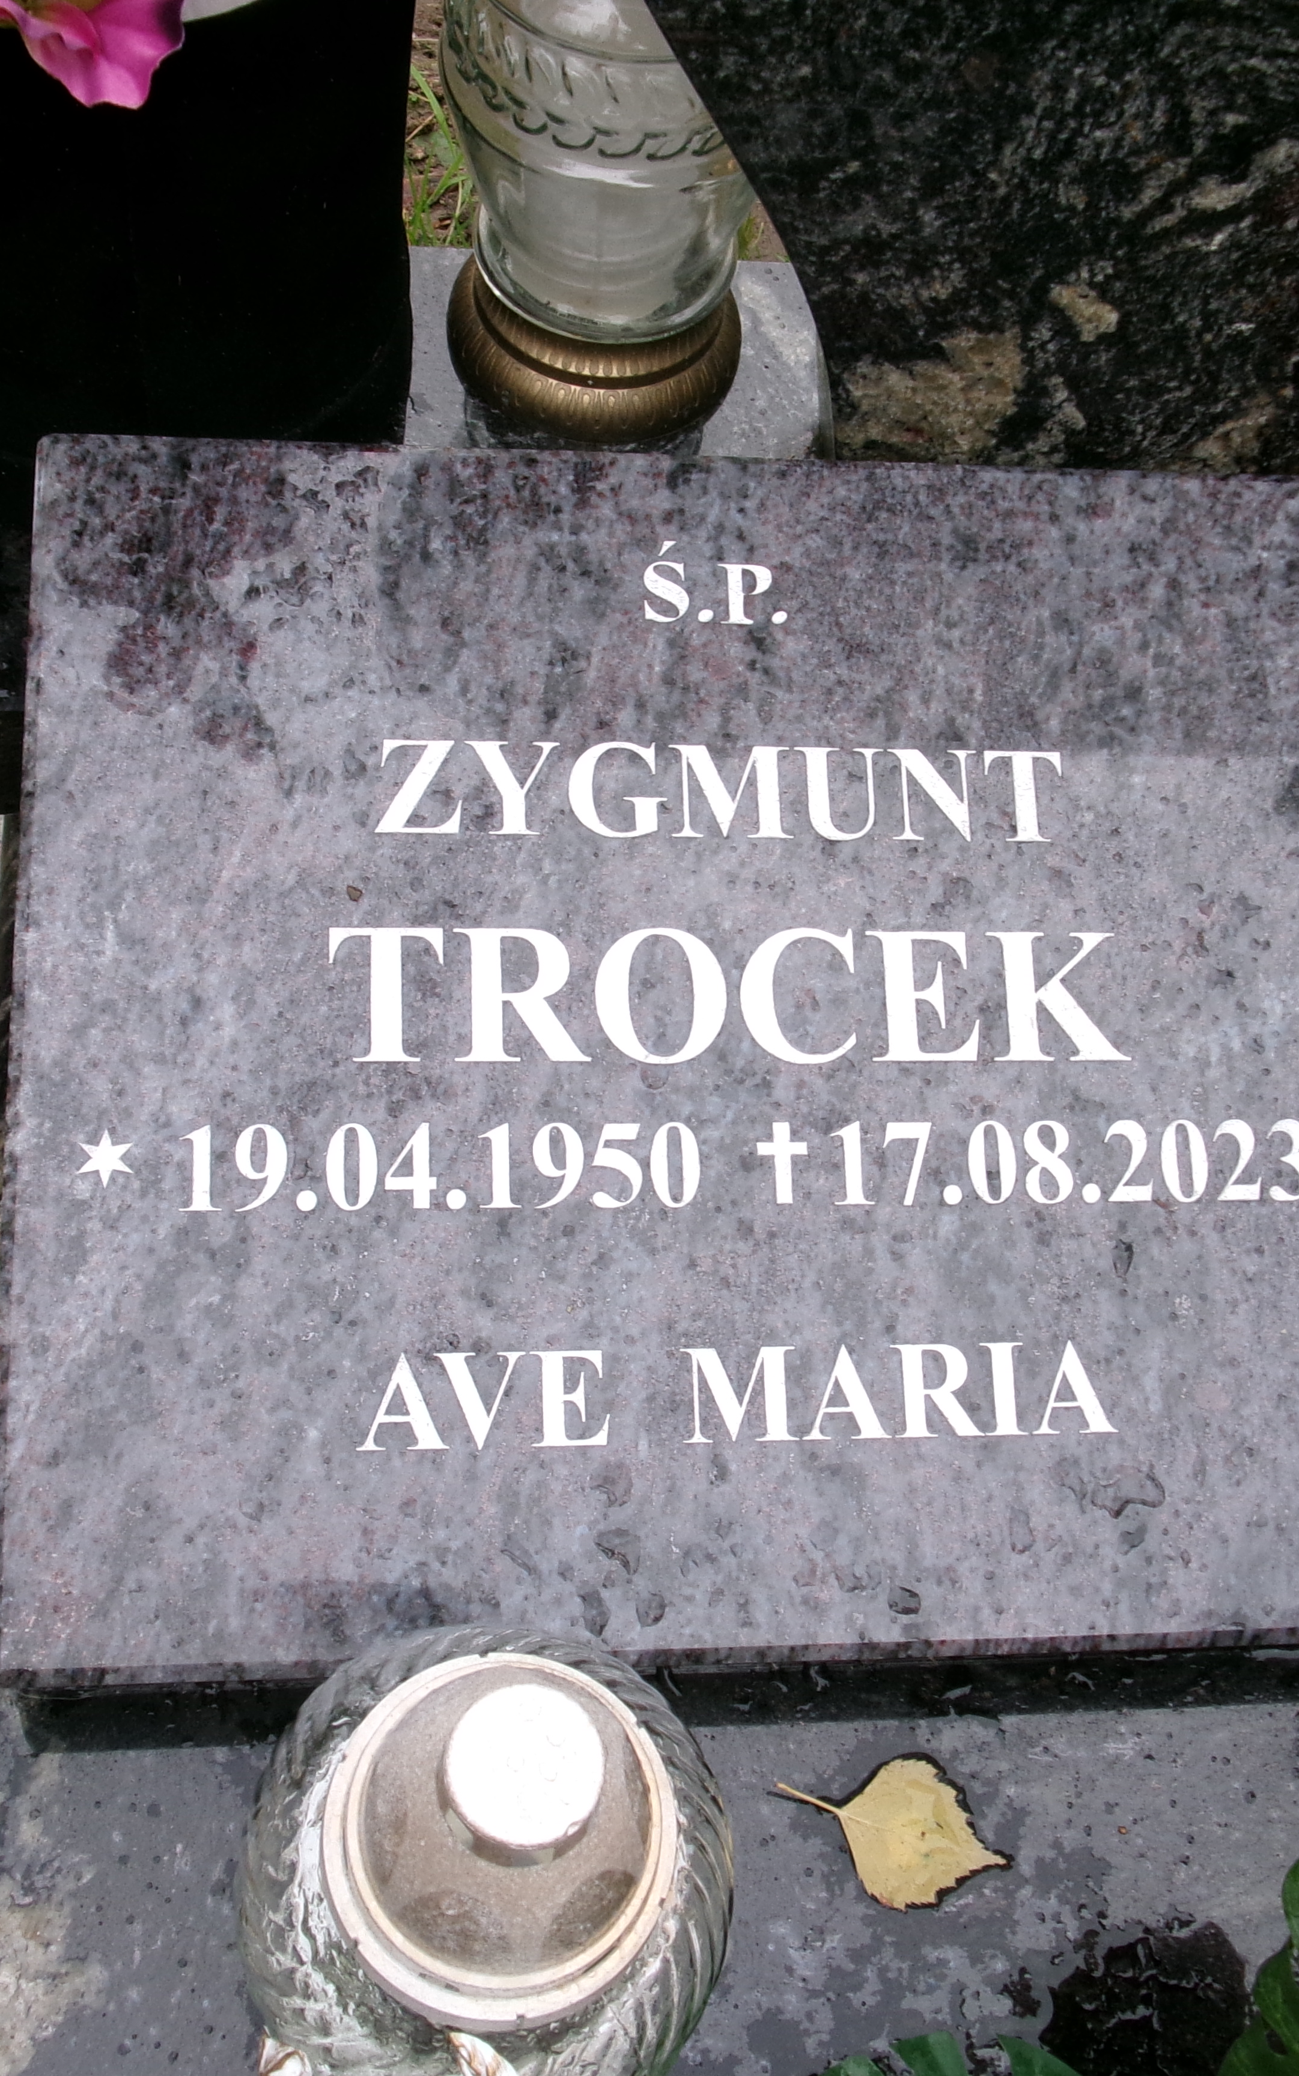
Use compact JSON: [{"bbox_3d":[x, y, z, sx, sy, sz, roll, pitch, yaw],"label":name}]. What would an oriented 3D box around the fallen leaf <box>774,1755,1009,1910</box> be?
[{"bbox_3d":[0.068,0.222,0.631,0.068,0.007,0.041,17,61,2],"label":"fallen leaf"}]

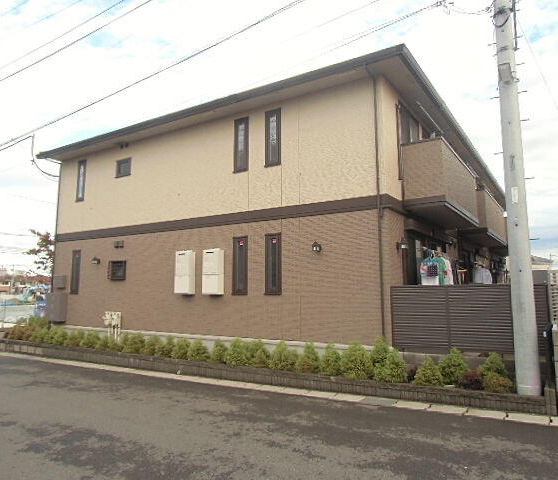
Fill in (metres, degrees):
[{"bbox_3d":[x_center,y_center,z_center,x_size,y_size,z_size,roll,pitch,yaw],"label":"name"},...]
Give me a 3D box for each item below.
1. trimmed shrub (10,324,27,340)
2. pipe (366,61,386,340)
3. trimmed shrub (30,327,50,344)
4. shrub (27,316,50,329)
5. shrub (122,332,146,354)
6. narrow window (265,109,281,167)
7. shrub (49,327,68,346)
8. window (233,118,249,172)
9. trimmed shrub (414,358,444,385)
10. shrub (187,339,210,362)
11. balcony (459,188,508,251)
[{"bbox_3d":[-8.076,2.853,13.756,0.530,0.457,0.530,-4,-8,33],"label":"trimmed shrub"},{"bbox_3d":[1.799,-0.525,8.262,0.090,5.471,0.555,-4,-8,33],"label":"pipe"},{"bbox_3d":[-6.688,2.695,12.438,0.530,0.540,0.530,-4,-8,32],"label":"trimmed shrub"},{"bbox_3d":[-7.683,2.720,14.174,0.600,0.530,0.600,-4,-7,32],"label":"shrub"},{"bbox_3d":[-3.412,2.442,10.423,0.520,0.540,0.520,-4,-8,32],"label":"shrub"},{"bbox_3d":[-0.128,-2.337,10.166,0.430,1.310,0.100,-4,-7,32],"label":"narrow window"},{"bbox_3d":[-6.116,2.649,12.308,0.460,0.500,0.460,-4,-7,32],"label":"shrub"},{"bbox_3d":[-0.902,-2.284,10.677,0.430,1.340,0.100,-4,-8,32],"label":"window"},{"bbox_3d":[2.382,2.075,7.059,0.475,0.435,0.475,-4,-8,33],"label":"trimmed shrub"},{"bbox_3d":[-1.758,2.399,9.690,0.480,0.487,0.480,0,-6,0],"label":"shrub"},{"bbox_3d":[7.313,-0.650,15.916,0.880,1.450,4.700,-4,-8,33],"label":"balcony"}]

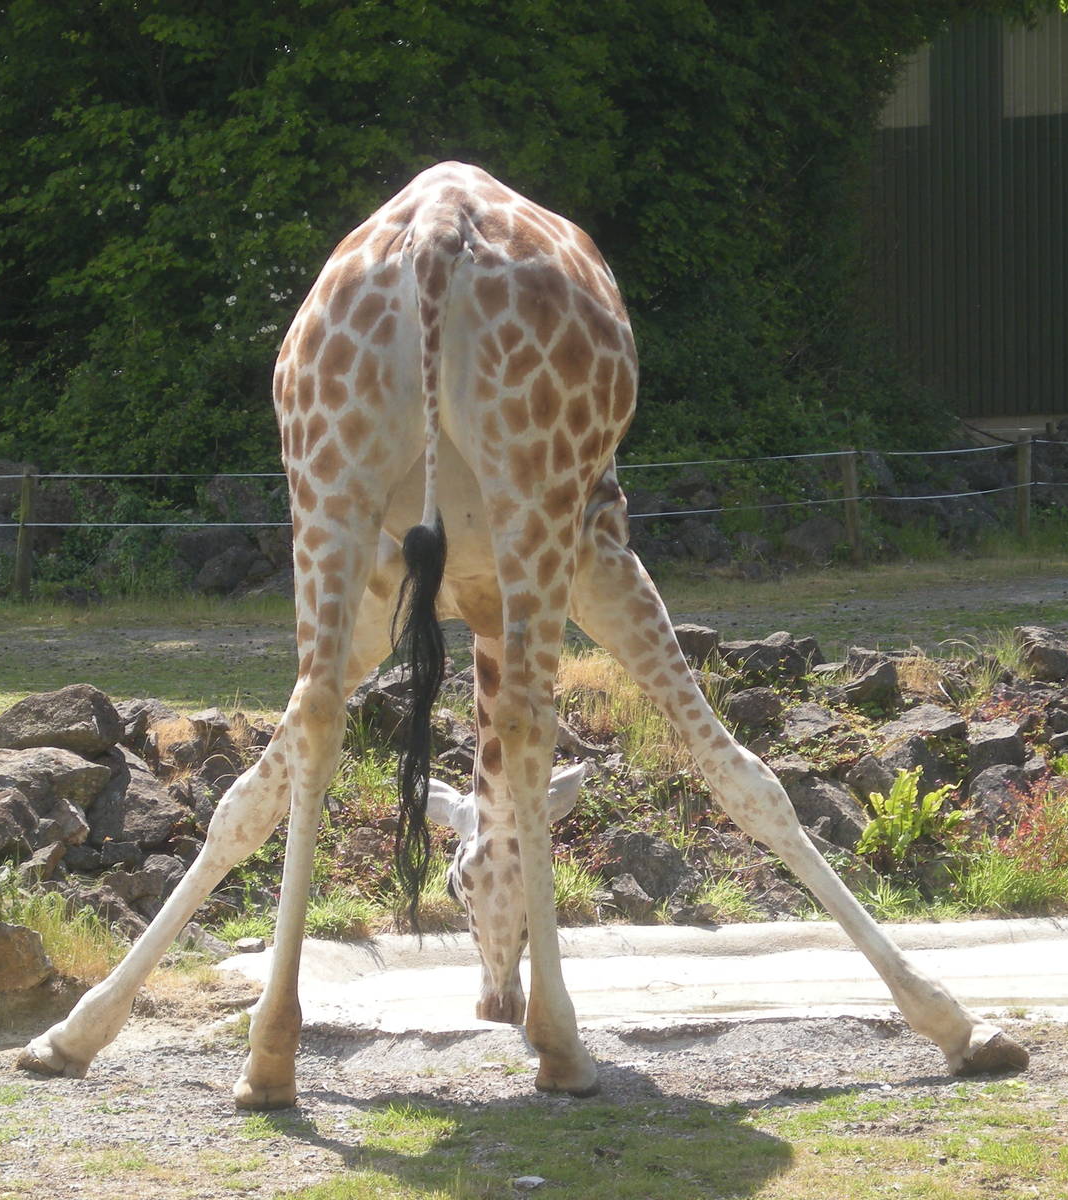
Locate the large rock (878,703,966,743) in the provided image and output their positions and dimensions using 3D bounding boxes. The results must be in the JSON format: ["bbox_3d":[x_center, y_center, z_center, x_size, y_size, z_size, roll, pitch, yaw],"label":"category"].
[{"bbox_3d":[1.655,0.525,20.700,0.373,0.171,0.290,0,-1,0],"label":"large rock"}]

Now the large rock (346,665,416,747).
[{"bbox_3d":[-0.560,0.398,18.200,0.308,0.304,0.280,0,-1,0],"label":"large rock"}]

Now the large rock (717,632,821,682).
[{"bbox_3d":[0.925,0.221,19.100,0.397,0.201,0.280,0,-1,0],"label":"large rock"}]

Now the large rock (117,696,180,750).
[{"bbox_3d":[-1.488,0.477,18.700,0.246,0.207,0.220,0,0,0],"label":"large rock"}]

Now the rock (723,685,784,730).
[{"bbox_3d":[0.950,0.466,20.900,0.258,0.183,0.210,0,-1,0],"label":"rock"}]

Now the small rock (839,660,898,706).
[{"bbox_3d":[1.473,0.368,21.300,0.263,0.214,0.230,0,-1,0],"label":"small rock"}]

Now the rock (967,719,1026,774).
[{"bbox_3d":[1.763,0.560,18.500,0.223,0.200,0.220,0,-1,0],"label":"rock"}]

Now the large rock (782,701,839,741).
[{"bbox_3d":[1.181,0.520,20.700,0.245,0.171,0.220,0,0,0],"label":"large rock"}]

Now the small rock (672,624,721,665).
[{"bbox_3d":[0.633,0.178,19.200,0.212,0.163,0.200,0,-1,0],"label":"small rock"}]

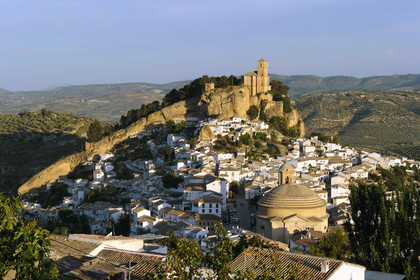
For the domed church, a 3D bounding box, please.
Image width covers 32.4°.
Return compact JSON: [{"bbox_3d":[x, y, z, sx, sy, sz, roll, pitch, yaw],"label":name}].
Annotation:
[{"bbox_3d":[39.803,29.865,352.939,35.500,34.167,49.000,0,3,-1],"label":"domed church"}]

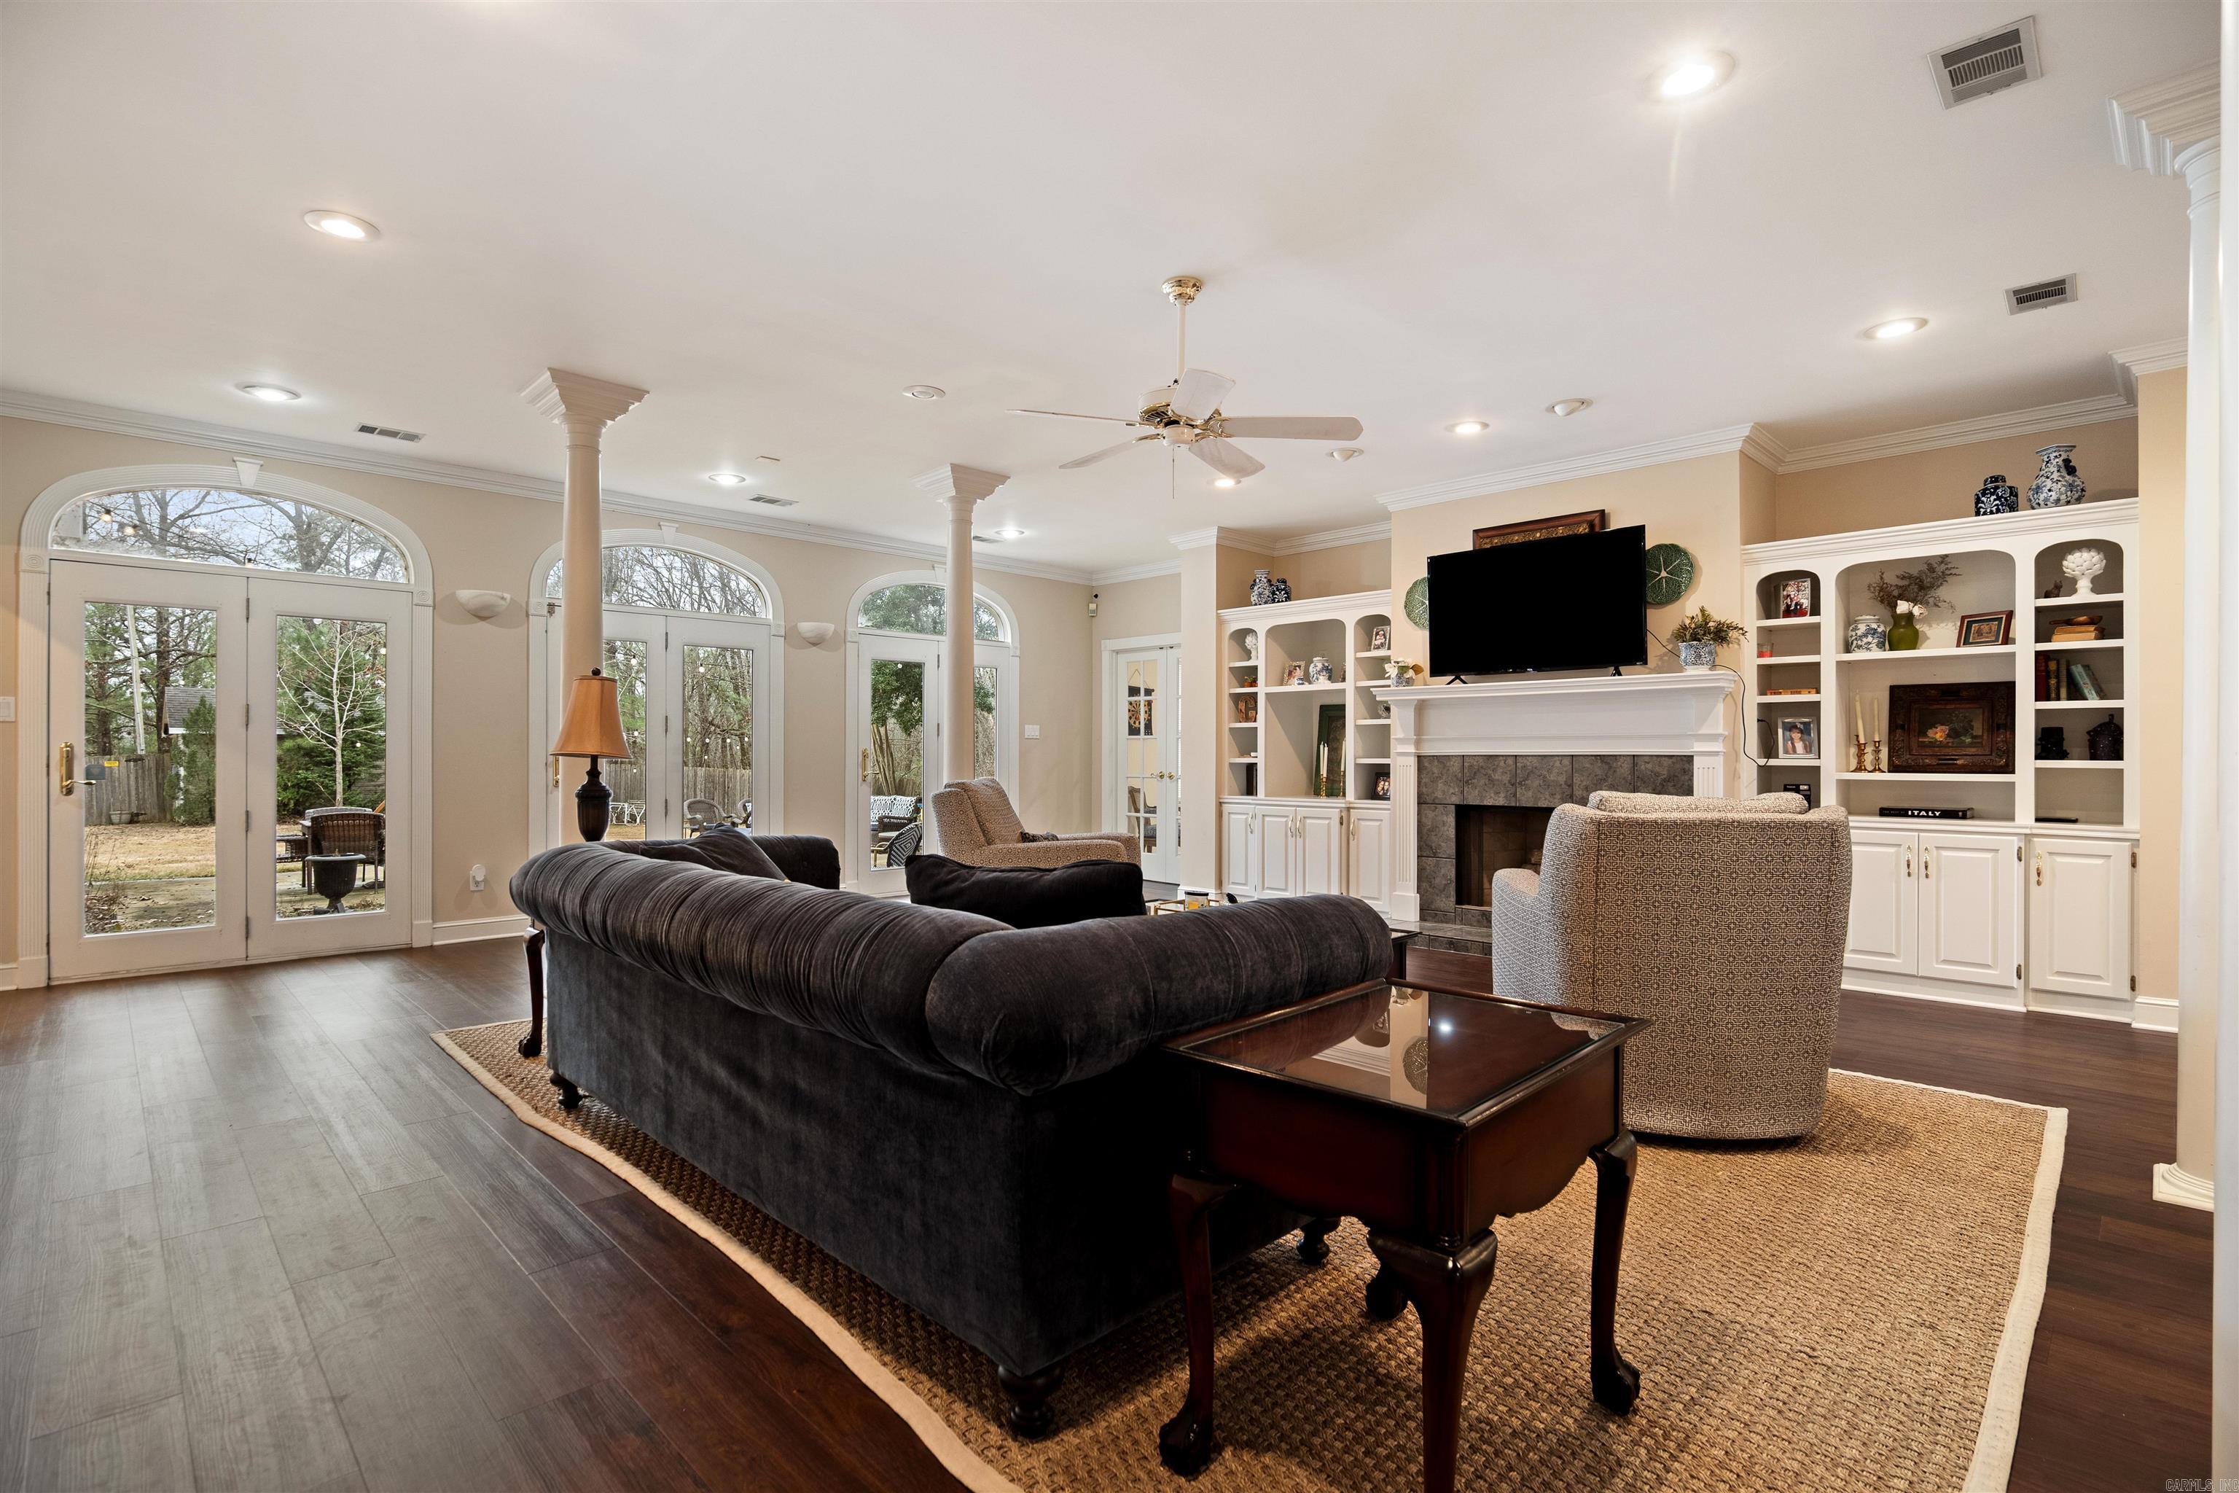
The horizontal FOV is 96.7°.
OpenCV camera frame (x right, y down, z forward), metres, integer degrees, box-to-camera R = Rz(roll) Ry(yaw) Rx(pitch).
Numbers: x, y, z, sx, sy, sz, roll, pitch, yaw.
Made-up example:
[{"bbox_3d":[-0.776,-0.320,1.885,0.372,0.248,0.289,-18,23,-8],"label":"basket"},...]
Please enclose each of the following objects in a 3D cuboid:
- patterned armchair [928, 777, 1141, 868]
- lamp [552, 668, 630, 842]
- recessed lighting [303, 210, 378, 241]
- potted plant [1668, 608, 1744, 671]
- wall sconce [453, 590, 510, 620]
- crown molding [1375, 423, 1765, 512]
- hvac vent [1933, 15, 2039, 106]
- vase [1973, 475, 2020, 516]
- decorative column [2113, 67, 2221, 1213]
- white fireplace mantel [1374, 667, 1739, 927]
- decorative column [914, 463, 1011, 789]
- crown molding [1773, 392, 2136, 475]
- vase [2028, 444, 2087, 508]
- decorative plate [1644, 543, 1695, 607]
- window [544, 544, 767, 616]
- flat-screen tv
[{"bbox_3d":[-0.390,0.635,4.620,0.910,0.990,0.820,0,0,12],"label":"patterned armchair"},{"bbox_3d":[-1.934,0.095,3.644,0.290,0.770,0.290,0,0,-44],"label":"lamp"},{"bbox_3d":[-2.477,-1.649,3.172,0.200,0.025,0.200,0,0,45],"label":"recessed lighting"},{"bbox_3d":[2.996,-0.534,5.079,0.300,0.335,0.400,0,0,-44],"label":"potted plant"},{"bbox_3d":[-3.747,-0.823,5.879,0.290,0.160,0.140,0,0,-44],"label":"wall sconce"},{"bbox_3d":[2.478,-1.577,5.806,0.090,0.112,2.150,0,0,-44],"label":"crown molding"},{"bbox_3d":[2.077,-1.622,2.381,0.295,0.020,0.182,0,0,-44],"label":"hvac vent"},{"bbox_3d":[4.013,-1.137,4.552,0.155,0.210,0.155,0,0,-44],"label":"vase"},{"bbox_3d":[2.811,-0.249,2.522,0.430,2.750,0.430,0,0,45],"label":"decorative column"},{"bbox_3d":[2.410,0.392,5.730,2.030,1.480,0.220,0,0,45],"label":"white fireplace mantel"},{"bbox_3d":[-0.960,-0.248,6.046,0.430,2.777,0.430,0,0,-44],"label":"decorative column"},{"bbox_3d":[4.158,-1.575,5.053,0.090,0.112,1.420,0,0,-44],"label":"crown molding"},{"bbox_3d":[4.179,-1.188,4.439,0.200,0.310,0.200,0,0,45],"label":"vase"},{"bbox_3d":[2.914,-0.918,5.351,0.330,0.330,0.040,0,0,45],"label":"decorative plate"},{"bbox_3d":[-3.050,-1.129,6.670,0.080,0.420,1.440,0,0,45],"label":"window"},{"bbox_3d":[2.363,-0.805,5.753,1.265,0.735,0.080,0,0,45],"label":"flat-screen tv"}]

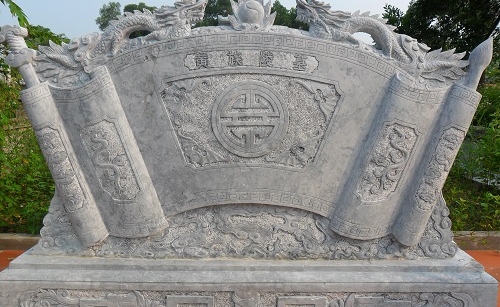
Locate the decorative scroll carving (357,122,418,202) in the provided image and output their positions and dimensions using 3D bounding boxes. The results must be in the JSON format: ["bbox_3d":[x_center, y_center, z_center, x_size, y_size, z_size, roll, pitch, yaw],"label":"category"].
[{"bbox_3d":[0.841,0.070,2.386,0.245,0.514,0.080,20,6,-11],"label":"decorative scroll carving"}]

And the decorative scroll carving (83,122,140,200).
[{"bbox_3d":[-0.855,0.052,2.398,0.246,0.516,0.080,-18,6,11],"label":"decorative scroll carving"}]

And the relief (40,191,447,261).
[{"bbox_3d":[-0.028,0.457,2.577,2.714,0.449,0.170,0,6,0],"label":"relief"}]

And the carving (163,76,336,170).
[{"bbox_3d":[0.000,-0.196,2.423,1.103,0.578,0.070,0,6,0],"label":"carving"}]

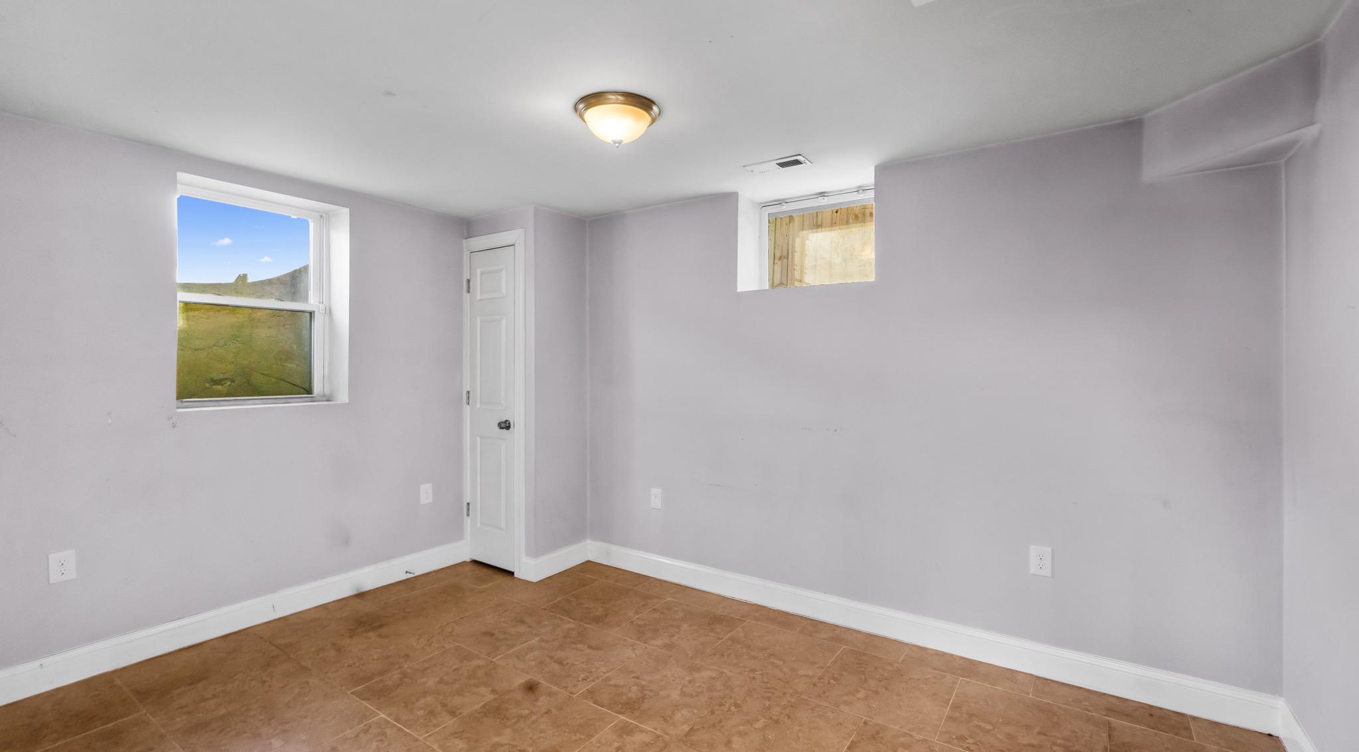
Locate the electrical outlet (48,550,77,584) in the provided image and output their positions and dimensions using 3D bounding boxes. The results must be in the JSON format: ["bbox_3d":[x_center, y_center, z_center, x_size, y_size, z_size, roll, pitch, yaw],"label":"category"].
[{"bbox_3d":[-2.509,0.781,2.461,0.012,0.117,0.075,1,1,34],"label":"electrical outlet"}]

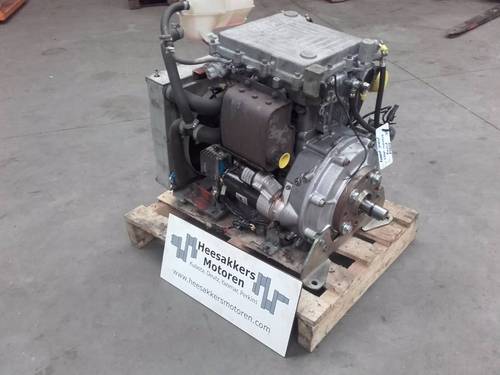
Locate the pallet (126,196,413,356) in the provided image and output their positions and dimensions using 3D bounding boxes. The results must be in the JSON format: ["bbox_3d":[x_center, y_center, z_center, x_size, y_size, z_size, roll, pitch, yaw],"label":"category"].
[{"bbox_3d":[0.082,0.170,1.913,0.971,0.134,0.760,22,38,36],"label":"pallet"}]

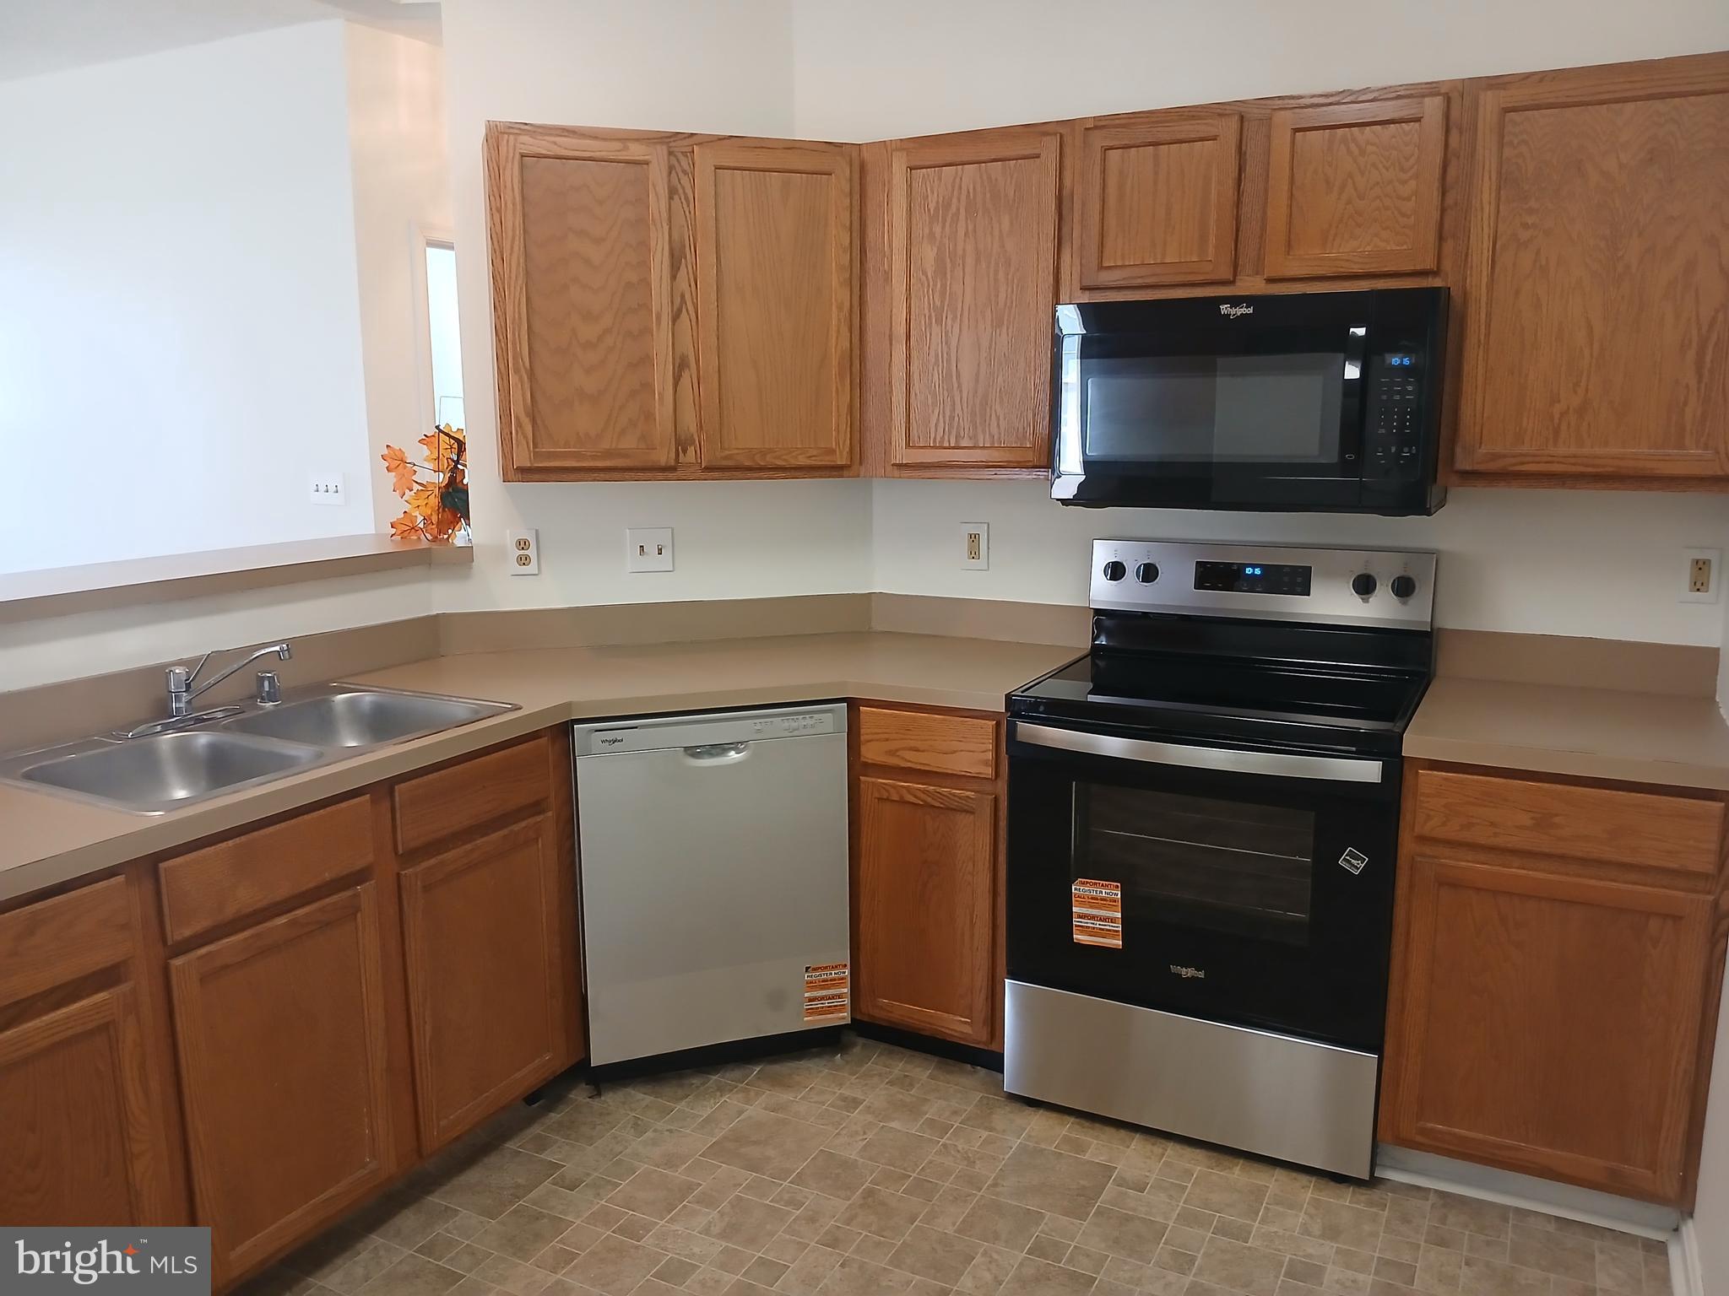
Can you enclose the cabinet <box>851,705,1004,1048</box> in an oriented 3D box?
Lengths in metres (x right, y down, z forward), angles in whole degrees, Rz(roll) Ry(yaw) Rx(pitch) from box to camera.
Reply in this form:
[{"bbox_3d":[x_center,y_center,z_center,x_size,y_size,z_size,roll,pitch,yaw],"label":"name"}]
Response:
[{"bbox_3d":[0.270,0.476,3.175,0.375,0.800,0.600,5,11,26],"label":"cabinet"}]

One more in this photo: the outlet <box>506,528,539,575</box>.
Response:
[{"bbox_3d":[-0.854,-0.240,3.246,0.071,0.116,0.010,-4,11,-18],"label":"outlet"}]

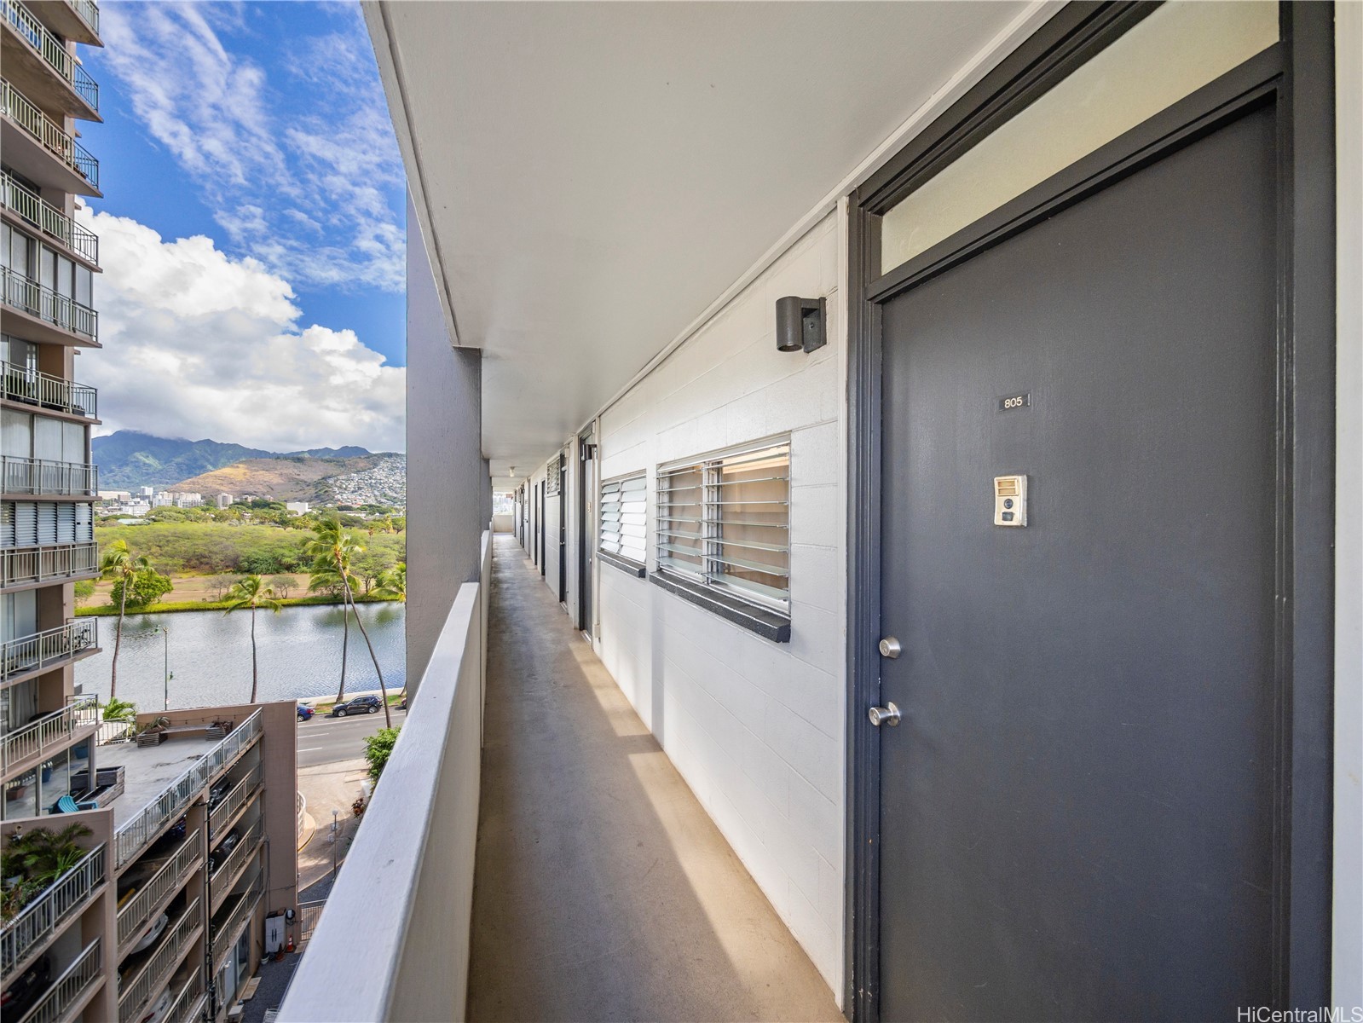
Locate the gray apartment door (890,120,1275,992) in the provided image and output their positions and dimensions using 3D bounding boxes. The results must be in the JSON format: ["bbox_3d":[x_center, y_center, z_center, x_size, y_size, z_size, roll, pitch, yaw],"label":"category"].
[{"bbox_3d":[0.759,0.458,1.224,0.045,2.130,0.910,0,1,-19],"label":"gray apartment door"}]

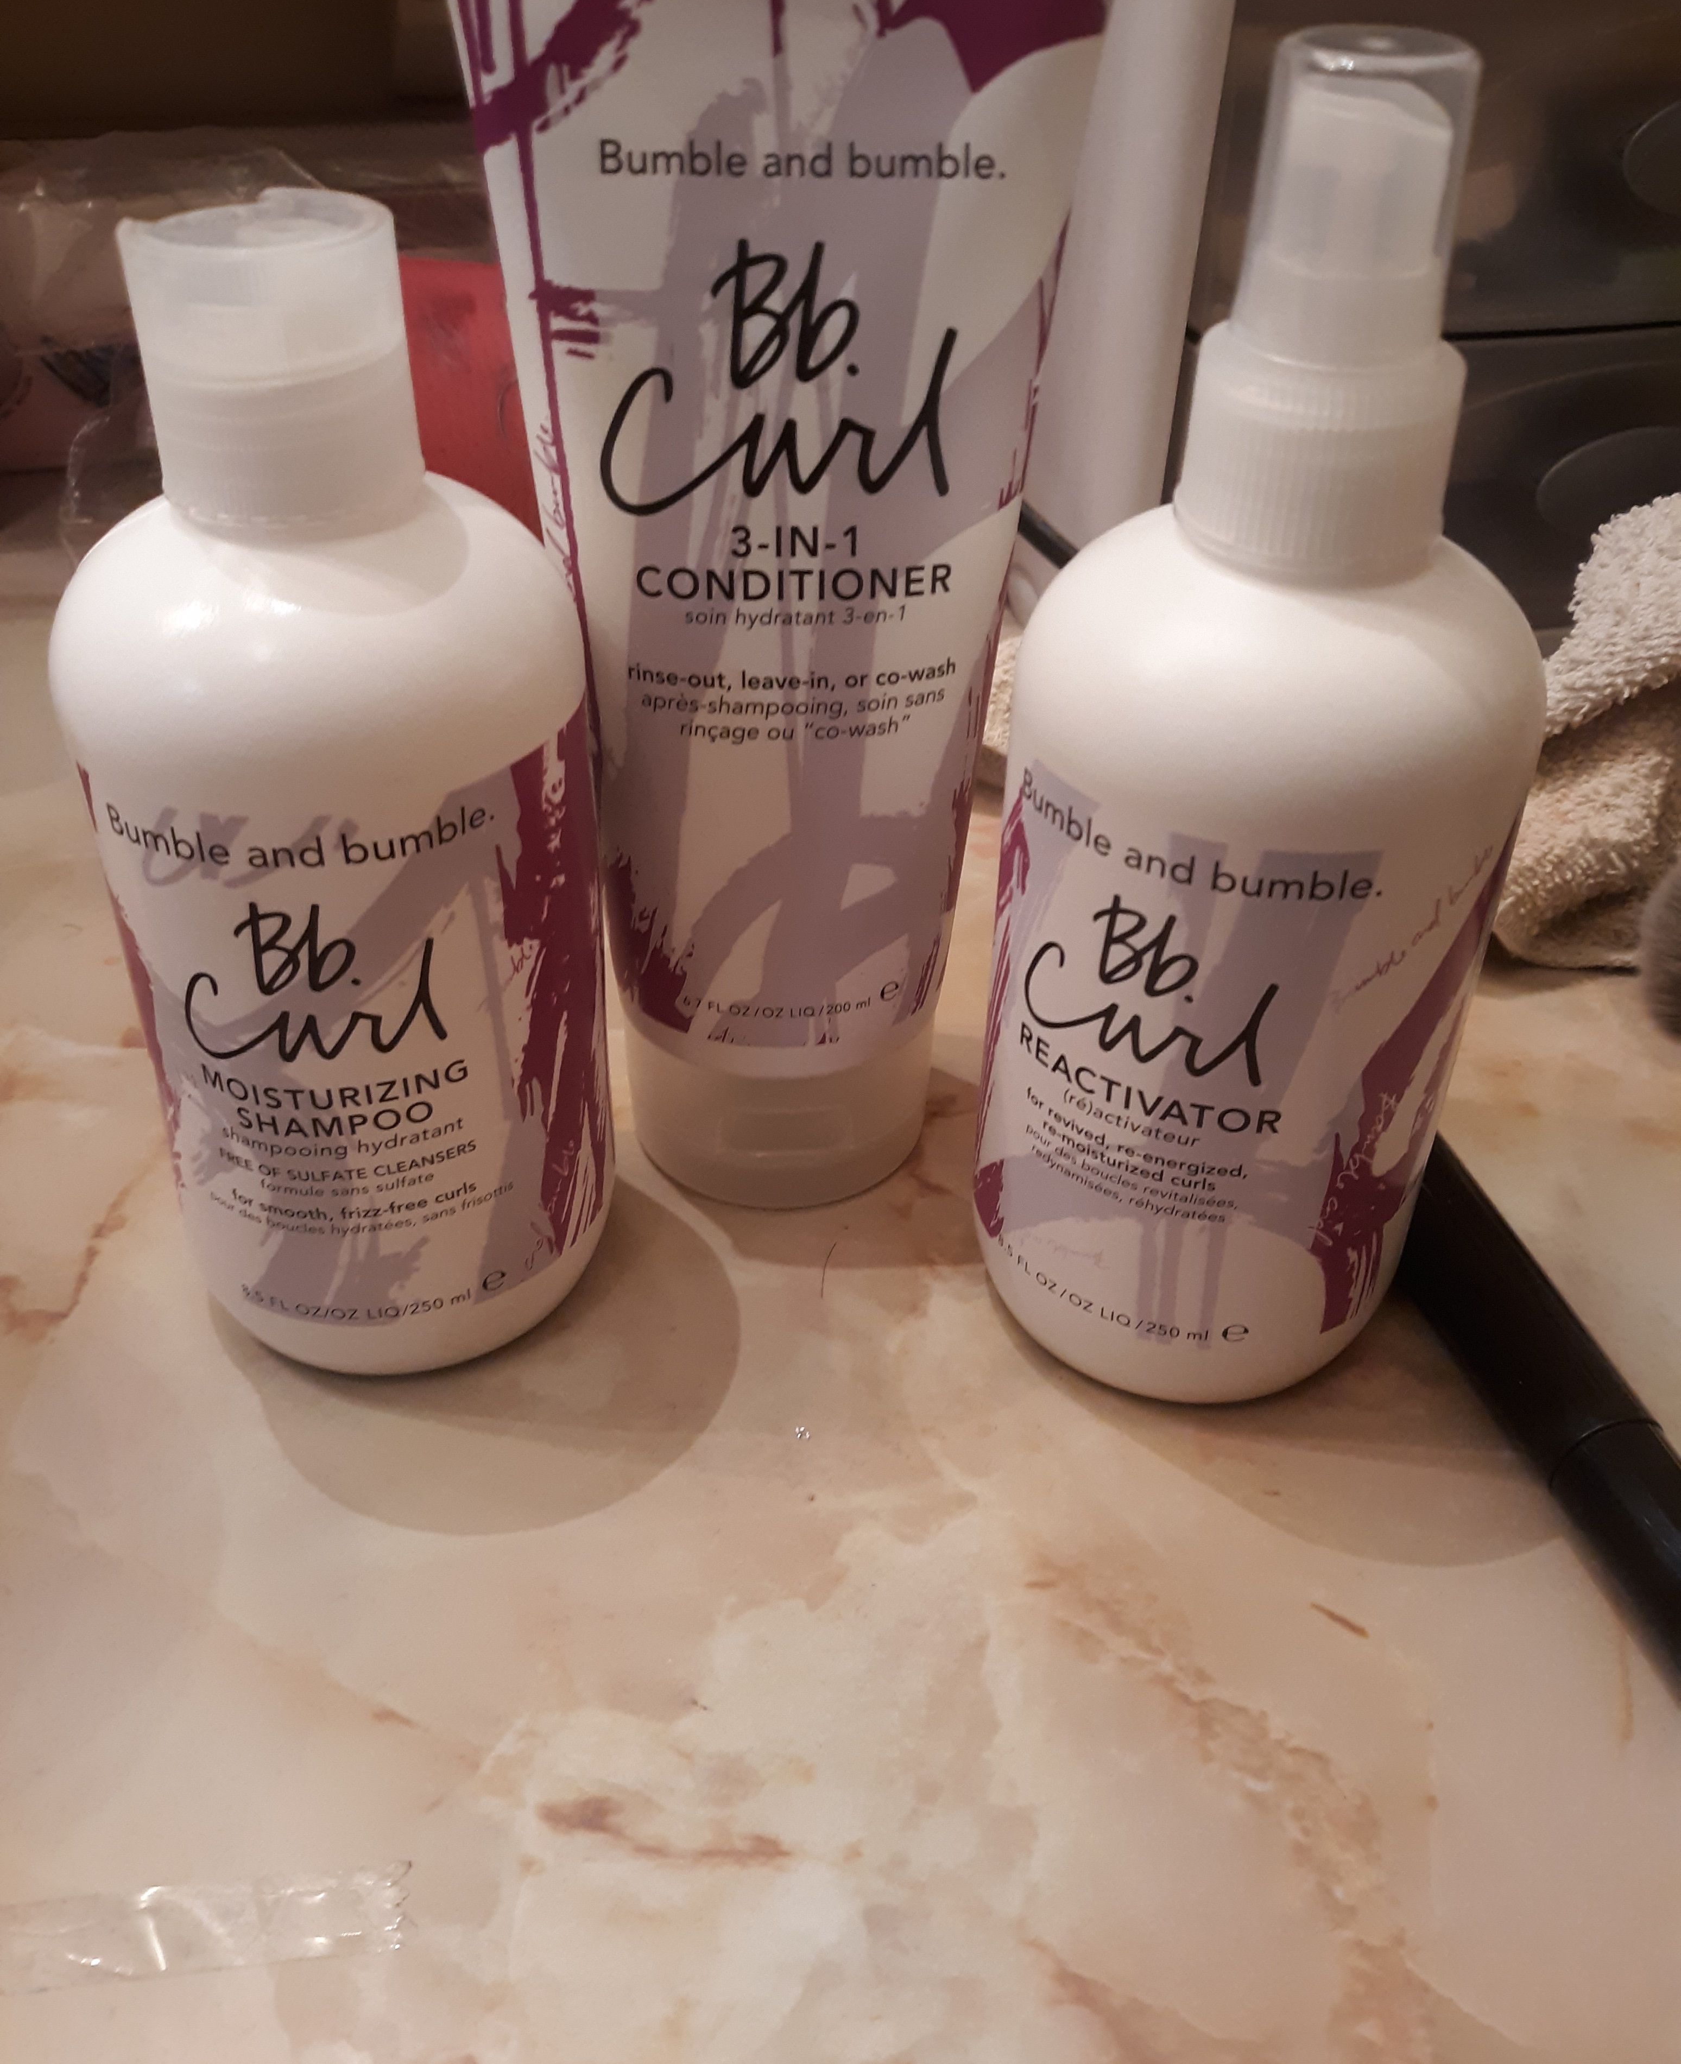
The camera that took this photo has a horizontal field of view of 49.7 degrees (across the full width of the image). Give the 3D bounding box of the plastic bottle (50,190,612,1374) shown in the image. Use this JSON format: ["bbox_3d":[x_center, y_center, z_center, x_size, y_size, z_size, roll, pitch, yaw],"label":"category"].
[{"bbox_3d":[-0.063,-0.027,0.233,0.062,0.146,0.062,0,36,-2],"label":"plastic bottle"}]

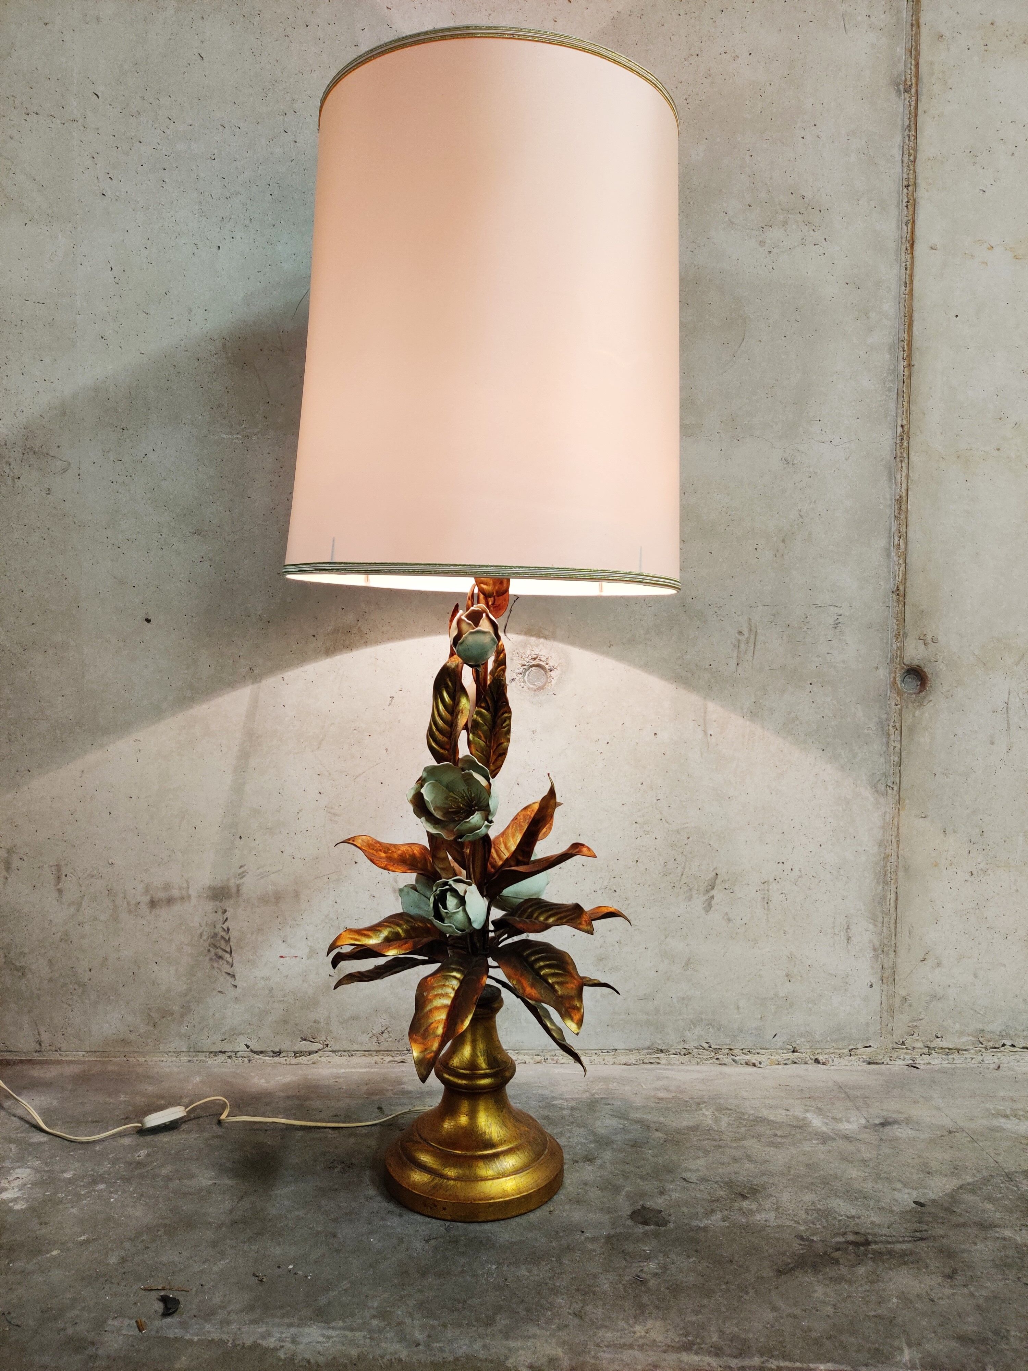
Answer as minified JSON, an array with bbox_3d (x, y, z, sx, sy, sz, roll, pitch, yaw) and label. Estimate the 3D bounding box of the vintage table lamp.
[{"bbox_3d":[-0.031,-0.025,1.105,0.395,1.083,0.395,1,3,0],"label":"vintage table lamp"}]

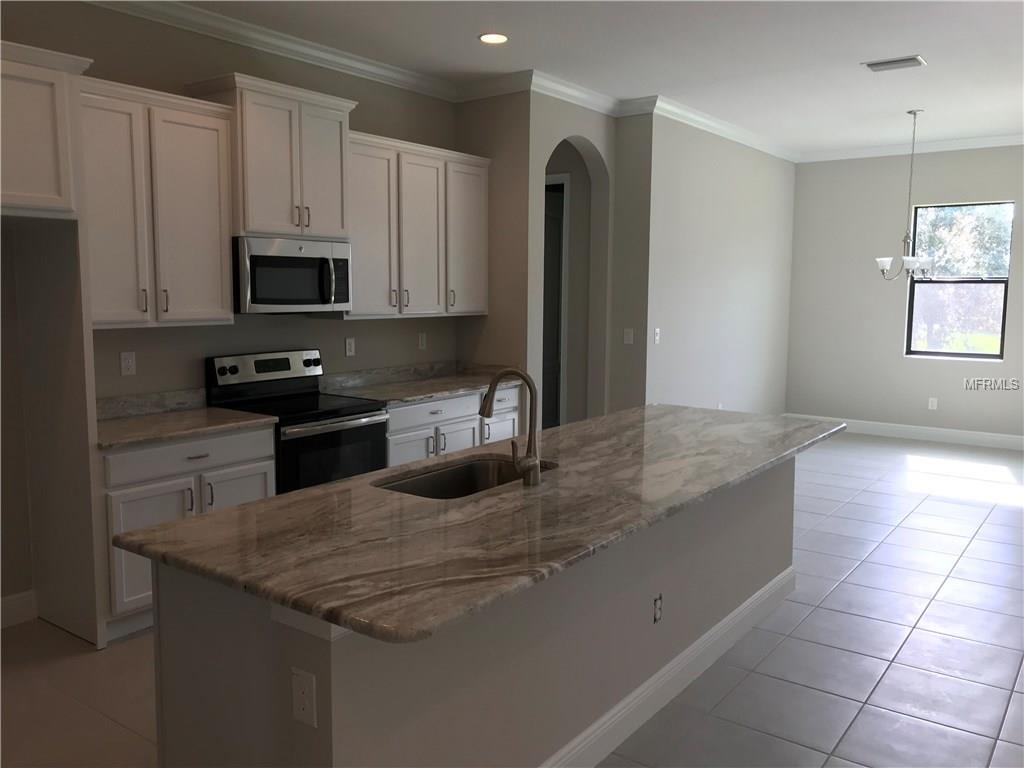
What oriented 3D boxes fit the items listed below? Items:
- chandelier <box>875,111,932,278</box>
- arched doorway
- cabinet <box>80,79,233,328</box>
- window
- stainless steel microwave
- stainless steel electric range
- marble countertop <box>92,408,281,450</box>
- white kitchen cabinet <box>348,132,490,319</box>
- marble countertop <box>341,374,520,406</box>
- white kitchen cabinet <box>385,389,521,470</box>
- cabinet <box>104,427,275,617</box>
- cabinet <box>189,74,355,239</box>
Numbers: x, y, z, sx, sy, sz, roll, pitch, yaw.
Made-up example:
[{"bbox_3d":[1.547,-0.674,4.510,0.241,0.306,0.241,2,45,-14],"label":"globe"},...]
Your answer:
[{"bbox_3d":[3.304,-1.558,6.874,0.492,1.381,0.492,5,8,37],"label":"chandelier"},{"bbox_3d":[0.442,-0.536,6.476,0.173,2.721,0.916,5,8,37],"label":"arched doorway"},{"bbox_3d":[-1.864,-0.846,4.068,0.341,1.123,0.928,5,8,37],"label":"cabinet"},{"bbox_3d":[4.522,-1.032,8.382,0.894,1.532,0.090,5,8,37],"label":"window"},{"bbox_3d":[-1.335,-0.621,4.760,0.397,0.403,0.765,5,8,37],"label":"stainless steel microwave"},{"bbox_3d":[-1.213,0.427,4.787,0.673,1.182,0.767,5,8,37],"label":"stainless steel electric range"},{"bbox_3d":[-1.744,0.201,4.096,0.653,0.033,0.928,5,8,37],"label":"marble countertop"},{"bbox_3d":[-0.710,-1.018,5.599,0.341,1.123,1.383,5,8,37],"label":"white kitchen cabinet"},{"bbox_3d":[-0.591,0.029,5.627,0.653,0.033,1.383,5,8,37],"label":"marble countertop"},{"bbox_3d":[-0.601,0.465,5.683,0.632,0.845,1.383,5,8,37],"label":"white kitchen cabinet"},{"bbox_3d":[-1.754,0.627,4.151,0.632,0.825,0.928,5,8,37],"label":"cabinet"},{"bbox_3d":[-1.327,-1.219,4.682,0.417,0.803,0.805,5,8,37],"label":"cabinet"}]

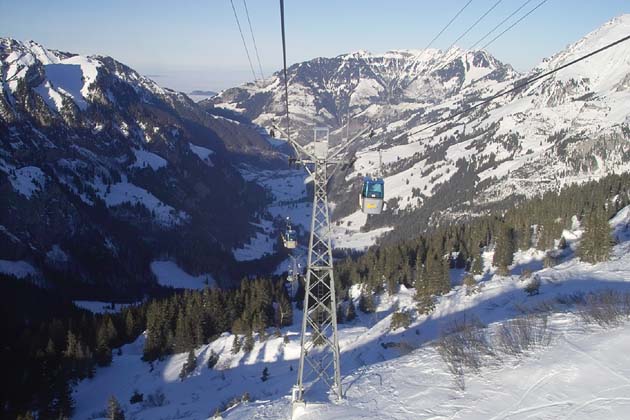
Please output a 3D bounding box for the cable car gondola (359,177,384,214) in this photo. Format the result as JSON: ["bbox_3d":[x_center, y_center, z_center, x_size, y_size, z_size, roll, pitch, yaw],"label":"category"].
[{"bbox_3d":[3.400,-0.840,40.500,1.350,2.050,1.550,0,12,-2],"label":"cable car gondola"}]

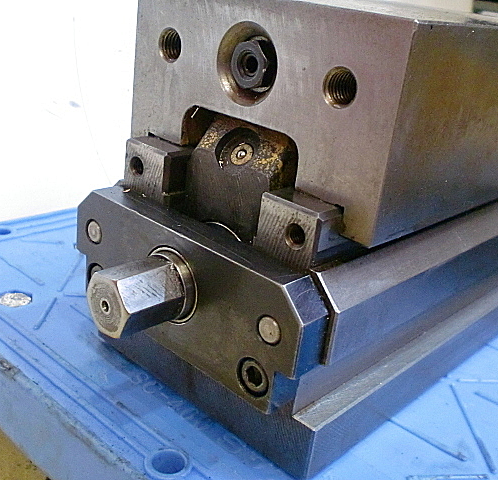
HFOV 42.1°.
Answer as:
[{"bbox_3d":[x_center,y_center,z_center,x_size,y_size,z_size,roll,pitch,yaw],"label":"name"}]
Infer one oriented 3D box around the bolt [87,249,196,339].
[{"bbox_3d":[-0.035,0.018,0.210,0.024,0.024,0.028,25,28,37],"label":"bolt"}]

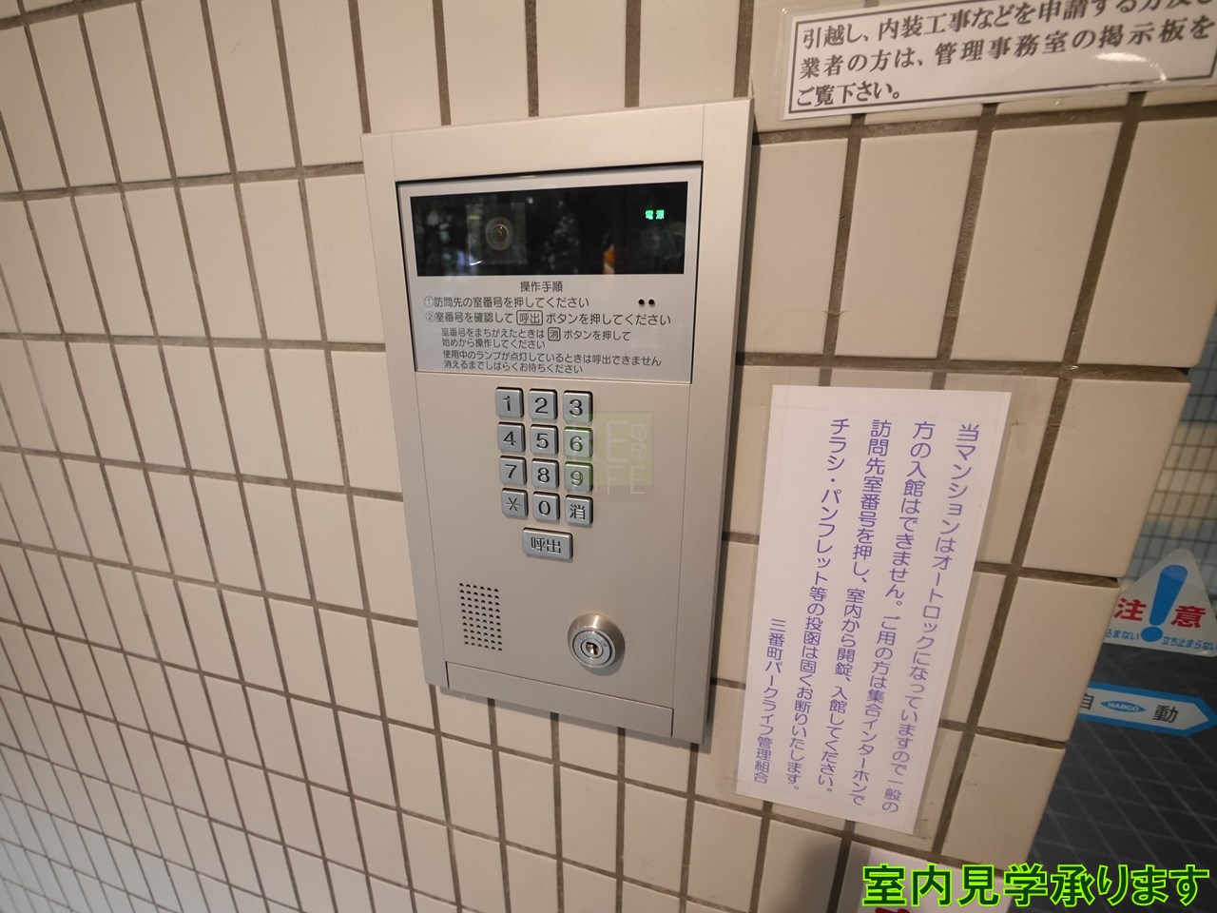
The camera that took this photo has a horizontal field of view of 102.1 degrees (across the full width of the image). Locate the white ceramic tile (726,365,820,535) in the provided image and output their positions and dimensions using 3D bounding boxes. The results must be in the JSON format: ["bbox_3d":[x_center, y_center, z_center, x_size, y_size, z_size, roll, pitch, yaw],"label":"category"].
[{"bbox_3d":[0.084,-0.002,0.267,0.044,0.093,0.008,5,17,15],"label":"white ceramic tile"}]

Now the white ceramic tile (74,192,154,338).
[{"bbox_3d":[-0.349,-0.134,0.353,0.044,0.093,0.008,5,17,15],"label":"white ceramic tile"}]

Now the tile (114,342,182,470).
[{"bbox_3d":[-0.349,-0.039,0.382,0.045,0.095,0.009,5,17,15],"label":"tile"}]

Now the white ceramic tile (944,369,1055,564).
[{"bbox_3d":[0.181,0.006,0.243,0.045,0.095,0.009,5,17,15],"label":"white ceramic tile"}]

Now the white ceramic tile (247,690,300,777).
[{"bbox_3d":[-0.303,0.252,0.454,0.044,0.093,0.008,5,17,15],"label":"white ceramic tile"}]

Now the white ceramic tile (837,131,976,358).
[{"bbox_3d":[0.132,-0.093,0.225,0.045,0.095,0.008,5,17,15],"label":"white ceramic tile"}]

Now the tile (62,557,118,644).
[{"bbox_3d":[-0.495,0.140,0.477,0.045,0.095,0.009,5,17,15],"label":"tile"}]

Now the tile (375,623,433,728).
[{"bbox_3d":[-0.159,0.170,0.389,0.045,0.095,0.008,5,17,15],"label":"tile"}]

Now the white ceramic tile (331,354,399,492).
[{"bbox_3d":[-0.159,-0.023,0.332,0.045,0.095,0.008,5,17,15],"label":"white ceramic tile"}]

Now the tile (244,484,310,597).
[{"bbox_3d":[-0.256,0.066,0.382,0.045,0.096,0.008,5,17,15],"label":"tile"}]

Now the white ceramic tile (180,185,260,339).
[{"bbox_3d":[-0.252,-0.127,0.328,0.045,0.095,0.009,5,17,15],"label":"white ceramic tile"}]

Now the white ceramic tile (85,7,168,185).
[{"bbox_3d":[-0.301,-0.225,0.310,0.045,0.095,0.008,5,17,15],"label":"white ceramic tile"}]

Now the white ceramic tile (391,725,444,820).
[{"bbox_3d":[-0.159,0.265,0.415,0.045,0.095,0.008,5,17,15],"label":"white ceramic tile"}]

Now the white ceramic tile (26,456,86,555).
[{"bbox_3d":[-0.495,0.045,0.448,0.044,0.093,0.008,5,17,15],"label":"white ceramic tile"}]

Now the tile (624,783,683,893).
[{"bbox_3d":[0.034,0.281,0.364,0.045,0.095,0.008,5,17,15],"label":"tile"}]

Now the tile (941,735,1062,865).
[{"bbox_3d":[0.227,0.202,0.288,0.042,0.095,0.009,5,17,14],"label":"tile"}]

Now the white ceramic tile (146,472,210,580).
[{"bbox_3d":[-0.350,0.057,0.410,0.045,0.095,0.009,5,17,15],"label":"white ceramic tile"}]

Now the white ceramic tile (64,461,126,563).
[{"bbox_3d":[-0.450,0.050,0.432,0.045,0.096,0.008,5,17,15],"label":"white ceramic tile"}]

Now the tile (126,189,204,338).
[{"bbox_3d":[-0.301,-0.130,0.339,0.045,0.095,0.008,5,17,15],"label":"tile"}]

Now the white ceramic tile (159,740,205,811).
[{"bbox_3d":[-0.448,0.336,0.521,0.045,0.095,0.009,5,17,15],"label":"white ceramic tile"}]

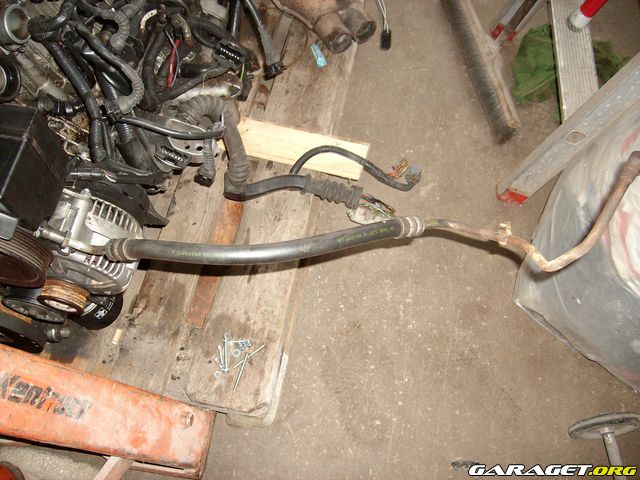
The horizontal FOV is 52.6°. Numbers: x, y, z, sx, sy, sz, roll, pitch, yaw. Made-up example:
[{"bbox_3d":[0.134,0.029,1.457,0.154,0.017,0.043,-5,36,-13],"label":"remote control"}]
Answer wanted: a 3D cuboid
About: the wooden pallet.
[{"bbox_3d":[-0.376,-0.248,1.501,0.800,0.144,1.200,9,63,7],"label":"wooden pallet"}]

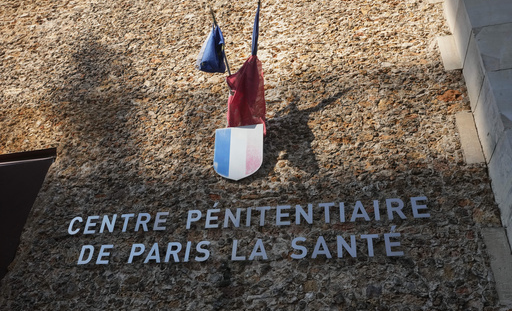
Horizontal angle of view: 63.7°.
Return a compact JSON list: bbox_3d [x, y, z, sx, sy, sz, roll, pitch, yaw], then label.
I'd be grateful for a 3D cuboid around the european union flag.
[{"bbox_3d":[-0.400,-0.965,3.700,0.250,0.460,0.200,-5,-31,14],"label":"european union flag"}]

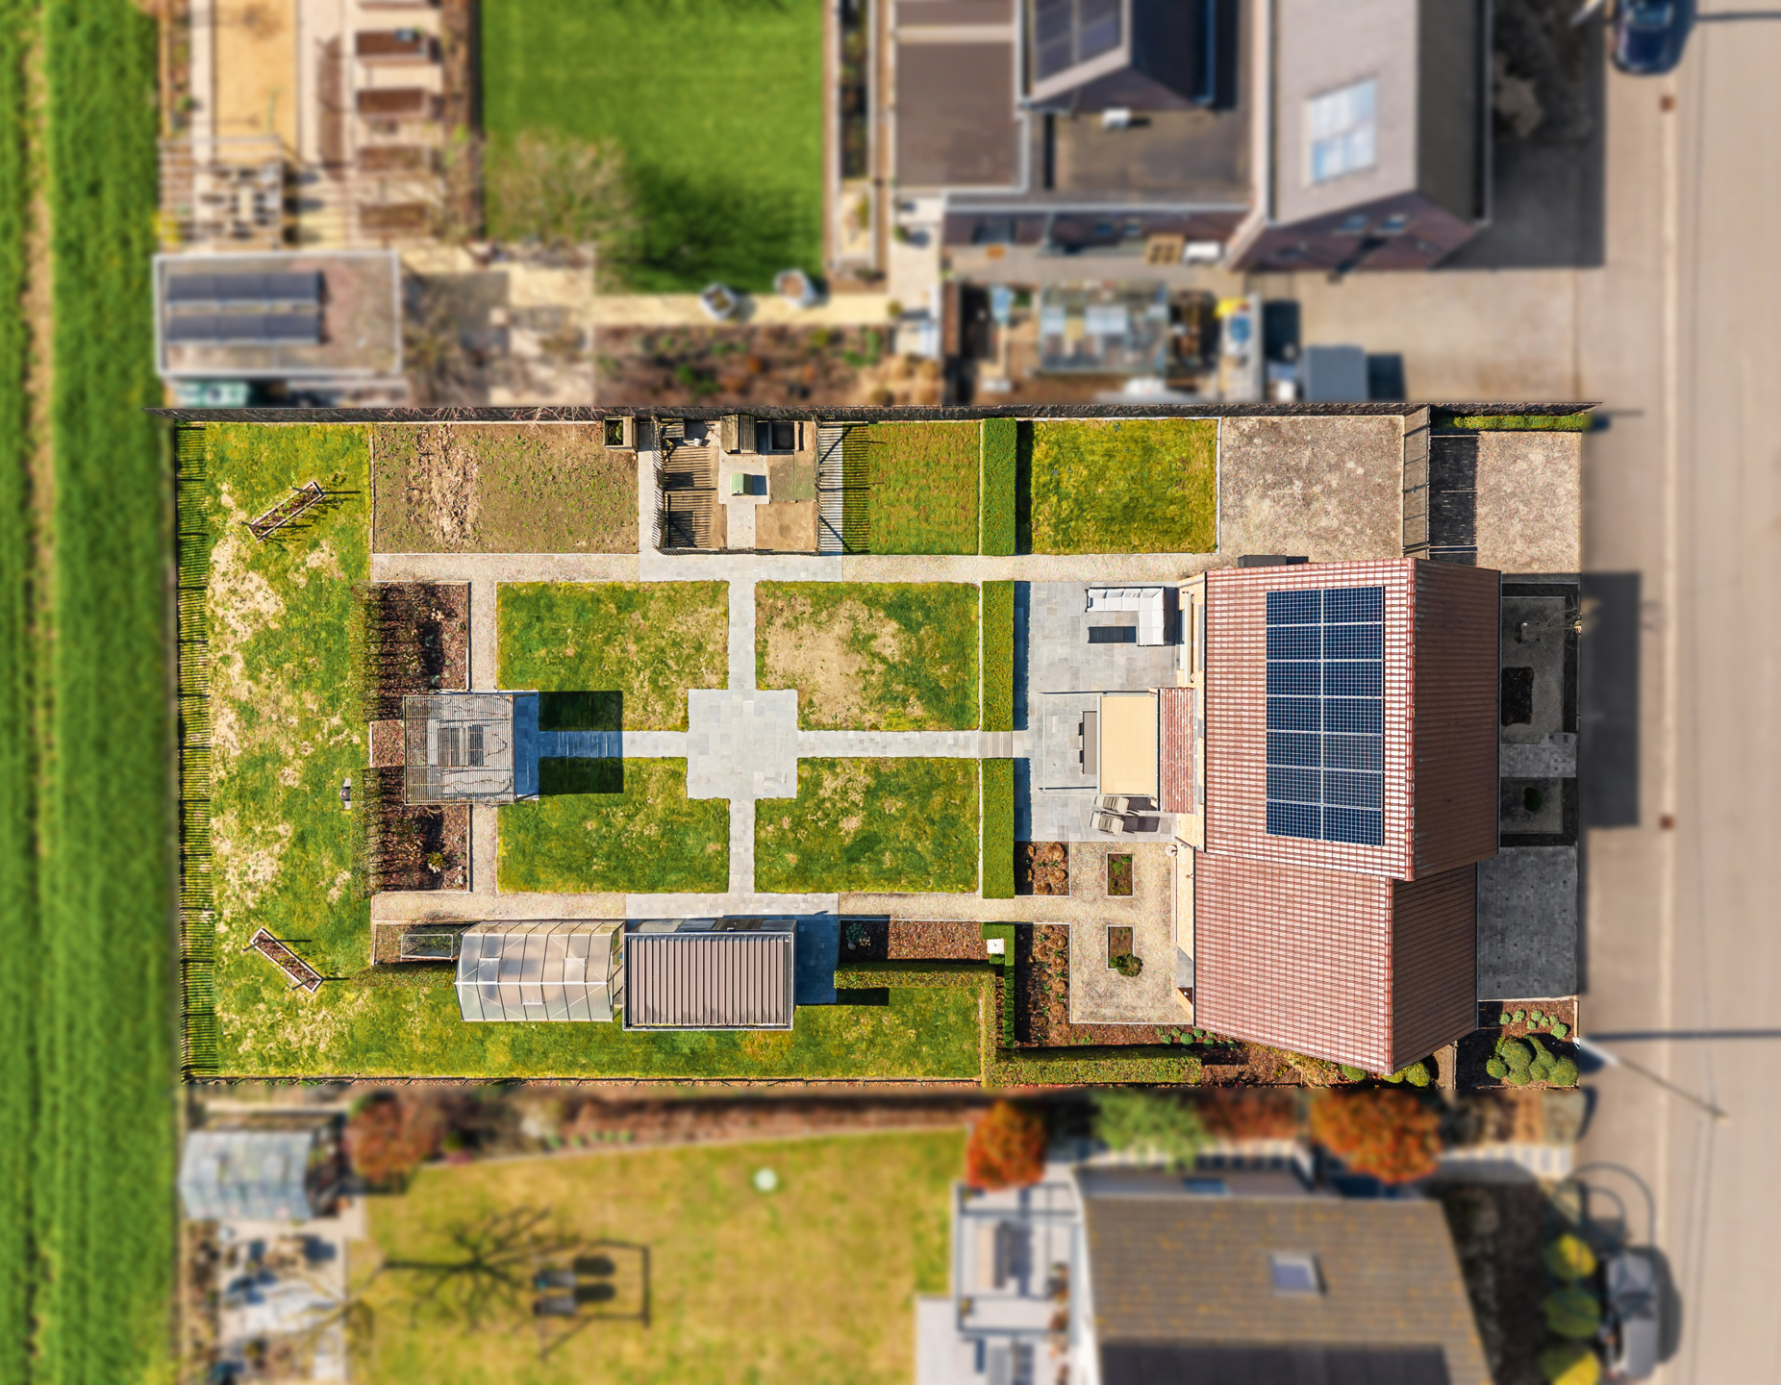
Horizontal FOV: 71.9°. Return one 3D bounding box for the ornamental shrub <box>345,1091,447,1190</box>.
[{"bbox_3d":[-17.620,15.994,43.838,3.100,2.500,3.050,0,91,0],"label":"ornamental shrub"}]

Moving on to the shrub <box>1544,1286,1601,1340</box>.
[{"bbox_3d":[22.690,20.630,40.800,1.600,1.400,1.600,0,90,0],"label":"shrub"}]

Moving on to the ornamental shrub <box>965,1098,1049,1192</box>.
[{"bbox_3d":[4.130,16.115,43.740,2.800,2.700,2.800,0,91,0],"label":"ornamental shrub"}]

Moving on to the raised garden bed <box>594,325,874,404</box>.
[{"bbox_3d":[-5.280,-10.950,41.250,9.450,0.500,2.900,0,90,0],"label":"raised garden bed"}]

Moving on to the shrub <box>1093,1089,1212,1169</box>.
[{"bbox_3d":[9.340,15.575,43.780,4.000,2.600,2.400,0,91,0],"label":"shrub"}]

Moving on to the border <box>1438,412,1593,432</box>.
[{"bbox_3d":[20.720,-9.020,41.120,5.050,0.750,0.500,0,90,0],"label":"border"}]

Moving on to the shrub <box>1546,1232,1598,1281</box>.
[{"bbox_3d":[24.650,20.414,44.392,1.600,1.550,1.600,0,91,0],"label":"shrub"}]

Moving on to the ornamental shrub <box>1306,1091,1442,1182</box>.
[{"bbox_3d":[15.780,14.440,39.950,4.000,3.100,2.900,0,90,0],"label":"ornamental shrub"}]

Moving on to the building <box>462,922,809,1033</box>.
[{"bbox_3d":[-9.150,9.956,43.629,11.700,2.700,3.420,0,91,0],"label":"building"}]

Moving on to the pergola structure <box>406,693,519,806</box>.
[{"bbox_3d":[-14.850,1.946,43.560,3.770,2.550,3.800,0,91,0],"label":"pergola structure"}]

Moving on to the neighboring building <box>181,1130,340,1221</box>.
[{"bbox_3d":[-22.440,16.934,43.805,4.450,2.600,3.100,0,91,0],"label":"neighboring building"}]

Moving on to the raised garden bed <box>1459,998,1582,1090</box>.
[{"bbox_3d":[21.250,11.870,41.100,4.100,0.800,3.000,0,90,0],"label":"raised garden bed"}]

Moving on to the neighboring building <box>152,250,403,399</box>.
[{"bbox_3d":[-19.660,-12.100,40.420,7.800,2.200,4.100,-1,90,0],"label":"neighboring building"}]

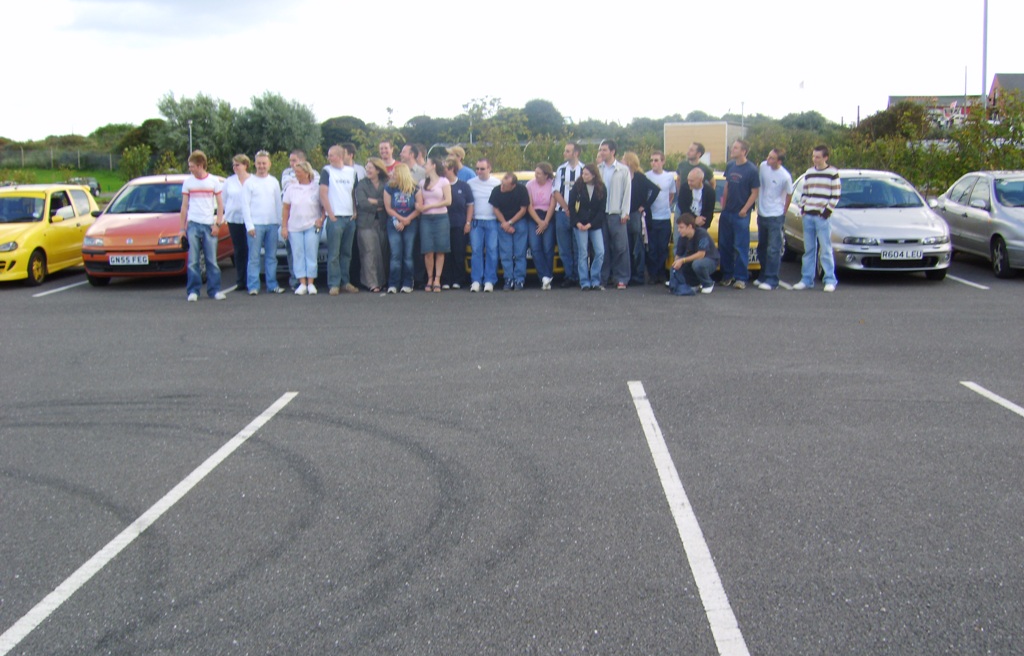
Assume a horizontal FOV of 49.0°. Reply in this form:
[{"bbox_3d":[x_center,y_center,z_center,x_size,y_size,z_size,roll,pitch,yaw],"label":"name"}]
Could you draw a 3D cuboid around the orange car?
[{"bbox_3d":[-5.074,-1.518,16.696,1.670,1.480,3.820,-1,8,0],"label":"orange car"}]

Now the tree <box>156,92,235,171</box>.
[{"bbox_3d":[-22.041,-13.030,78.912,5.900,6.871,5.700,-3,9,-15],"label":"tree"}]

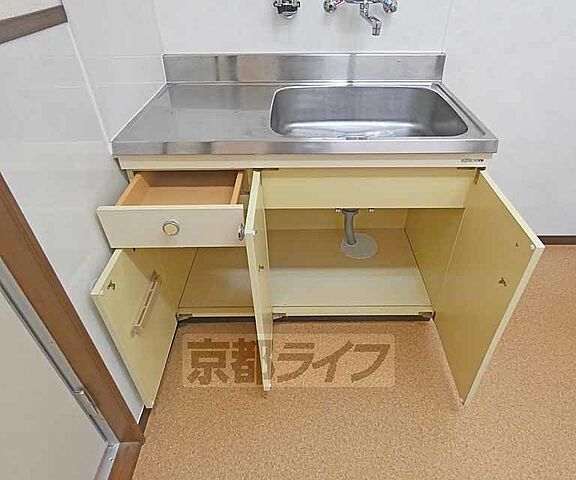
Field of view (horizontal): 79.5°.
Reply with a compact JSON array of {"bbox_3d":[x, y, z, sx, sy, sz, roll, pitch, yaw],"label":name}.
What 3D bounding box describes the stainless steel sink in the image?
[{"bbox_3d":[0.232,-0.363,1.161,0.577,0.156,0.447,0,40,2],"label":"stainless steel sink"}]

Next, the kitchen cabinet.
[{"bbox_3d":[0.049,0.001,1.281,1.050,0.750,0.885,0,38,3],"label":"kitchen cabinet"}]

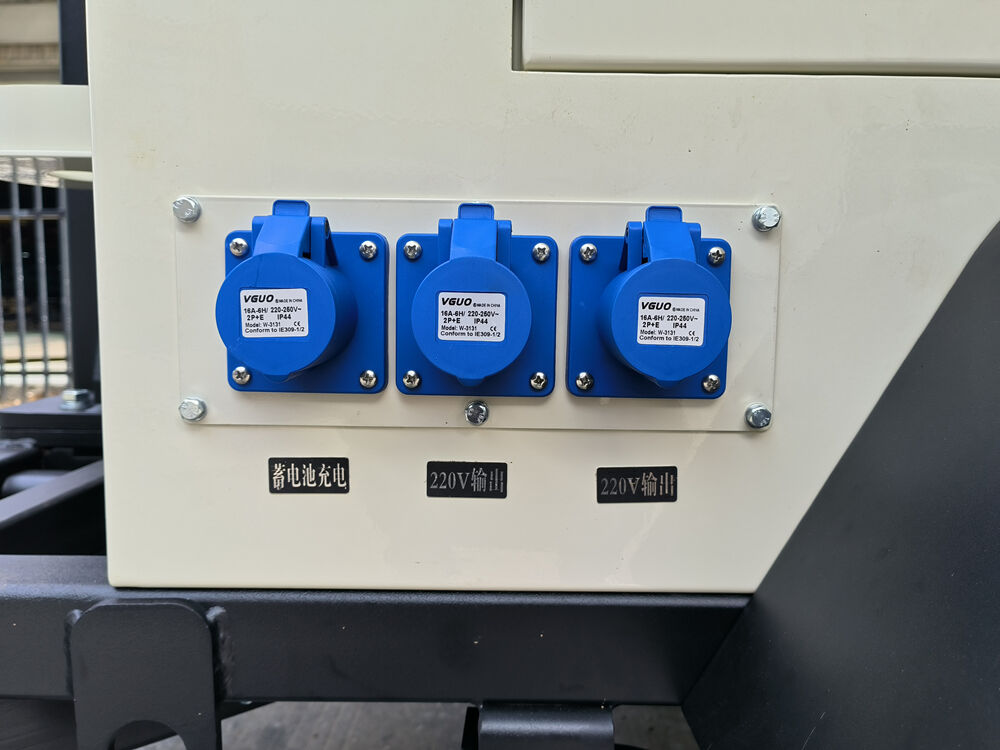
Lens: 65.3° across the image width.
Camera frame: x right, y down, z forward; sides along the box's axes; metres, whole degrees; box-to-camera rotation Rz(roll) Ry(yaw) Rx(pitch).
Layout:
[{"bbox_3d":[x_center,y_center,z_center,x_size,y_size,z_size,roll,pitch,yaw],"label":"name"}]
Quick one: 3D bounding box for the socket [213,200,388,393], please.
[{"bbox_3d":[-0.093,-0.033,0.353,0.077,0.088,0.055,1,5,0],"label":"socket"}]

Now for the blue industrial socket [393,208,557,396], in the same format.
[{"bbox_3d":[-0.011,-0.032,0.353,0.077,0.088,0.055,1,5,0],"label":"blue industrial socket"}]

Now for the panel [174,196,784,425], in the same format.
[{"bbox_3d":[-0.011,-0.029,0.381,0.292,0.110,0.003,1,5,0],"label":"panel"}]

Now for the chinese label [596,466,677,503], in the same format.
[{"bbox_3d":[0.068,0.055,0.387,0.039,0.018,0.001,1,5,0],"label":"chinese label"}]

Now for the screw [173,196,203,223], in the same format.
[{"bbox_3d":[-0.149,-0.079,0.371,0.012,0.012,0.007,1,5,0],"label":"screw"}]

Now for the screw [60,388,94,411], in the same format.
[{"bbox_3d":[-0.368,0.022,0.680,0.030,0.016,0.030,1,5,0],"label":"screw"}]

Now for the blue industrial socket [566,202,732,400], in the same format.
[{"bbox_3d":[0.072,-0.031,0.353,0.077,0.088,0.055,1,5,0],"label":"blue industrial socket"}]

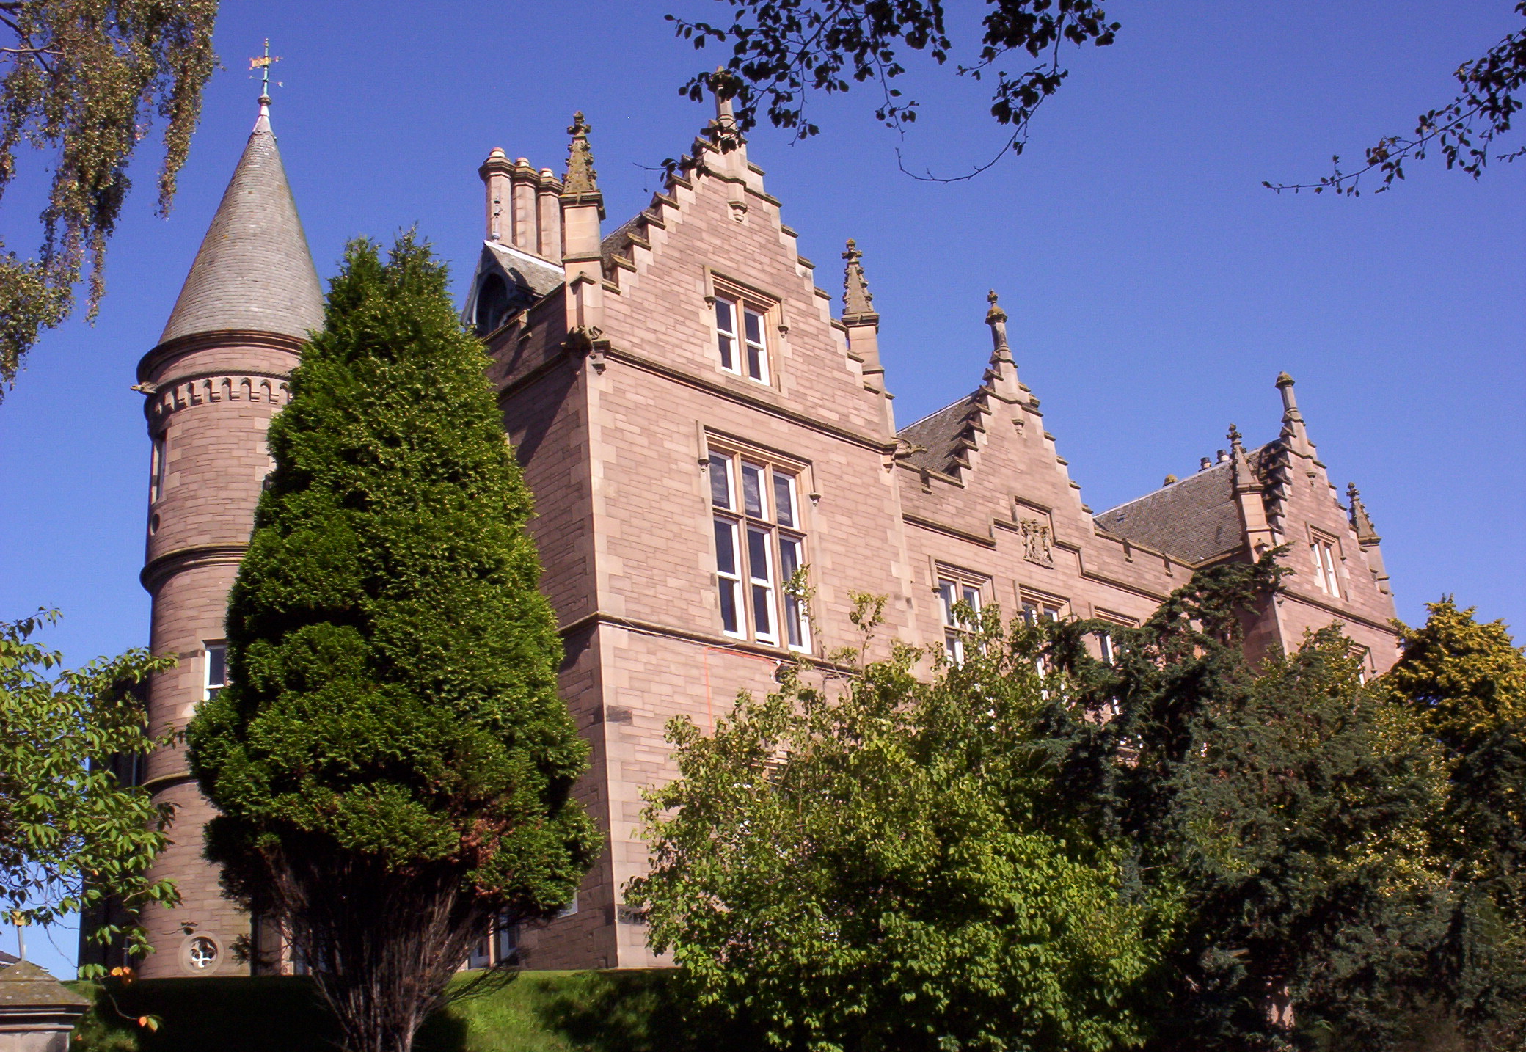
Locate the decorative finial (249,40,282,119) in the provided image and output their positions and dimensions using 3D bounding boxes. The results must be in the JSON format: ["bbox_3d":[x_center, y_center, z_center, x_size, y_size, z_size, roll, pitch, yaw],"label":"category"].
[{"bbox_3d":[-12.338,-11.149,39.252,0.792,2.376,0.660,-7,-22,4],"label":"decorative finial"}]

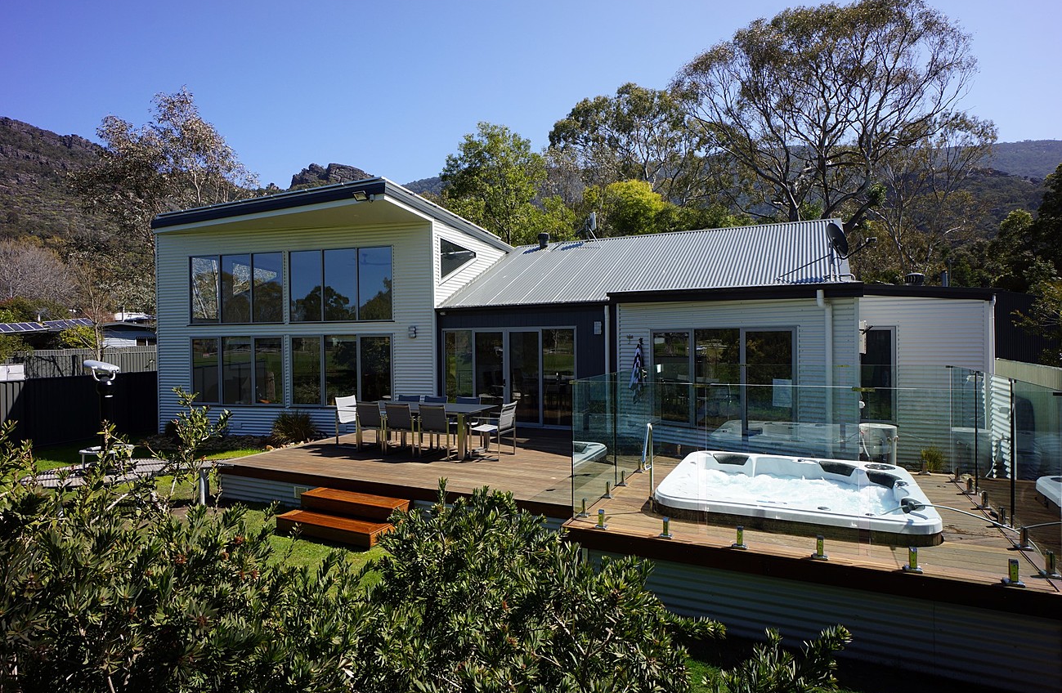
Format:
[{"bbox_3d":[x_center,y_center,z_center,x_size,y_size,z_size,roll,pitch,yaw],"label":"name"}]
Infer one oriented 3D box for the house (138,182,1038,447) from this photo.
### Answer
[{"bbox_3d":[0.727,-0.614,14.383,18.000,5.450,9.500,0,1,25],"label":"house"}]

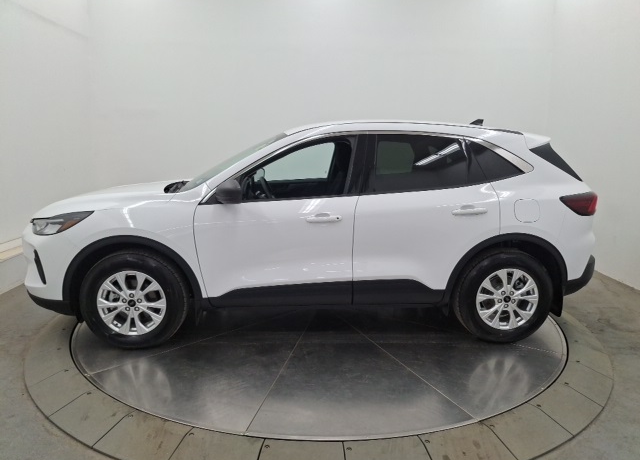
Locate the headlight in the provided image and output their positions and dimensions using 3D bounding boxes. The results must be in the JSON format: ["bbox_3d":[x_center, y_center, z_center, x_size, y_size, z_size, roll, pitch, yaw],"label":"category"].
[{"bbox_3d":[-1.827,-0.062,3.283,0.520,0.185,0.430,-2,10,-14],"label":"headlight"}]

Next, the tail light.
[{"bbox_3d":[1.915,-0.203,3.462,0.350,0.180,0.220,0,10,-4],"label":"tail light"}]

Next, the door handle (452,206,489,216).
[{"bbox_3d":[1.060,-0.131,3.259,0.255,0.060,0.055,-1,10,-7],"label":"door handle"}]

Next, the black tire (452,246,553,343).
[{"bbox_3d":[1.384,0.494,3.518,0.720,0.715,0.230,0,10,-4],"label":"black tire"}]

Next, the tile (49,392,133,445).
[{"bbox_3d":[-1.248,1.016,2.546,0.440,0.045,0.293,8,12,34],"label":"tile"}]

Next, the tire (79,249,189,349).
[{"bbox_3d":[-1.319,0.489,3.327,0.720,0.715,0.230,0,10,-4],"label":"tire"}]

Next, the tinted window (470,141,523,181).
[{"bbox_3d":[1.301,-0.511,3.399,0.440,0.327,0.040,-1,-12,-10],"label":"tinted window"}]

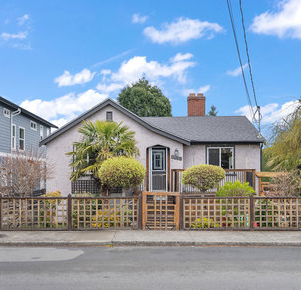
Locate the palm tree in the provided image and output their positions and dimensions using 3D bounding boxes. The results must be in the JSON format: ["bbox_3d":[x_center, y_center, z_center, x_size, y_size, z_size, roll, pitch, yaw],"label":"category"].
[{"bbox_3d":[-1.806,0.806,16.600,2.800,3.500,2.700,0,-3,0],"label":"palm tree"}]

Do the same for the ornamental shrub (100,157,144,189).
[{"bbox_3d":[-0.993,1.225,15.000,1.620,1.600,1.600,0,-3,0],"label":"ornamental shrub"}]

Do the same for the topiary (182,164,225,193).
[{"bbox_3d":[1.923,1.561,15.200,1.530,1.700,1.500,0,-3,0],"label":"topiary"}]

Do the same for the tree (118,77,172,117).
[{"bbox_3d":[-0.497,-1.033,35.000,4.900,9.200,4.900,0,-3,0],"label":"tree"}]

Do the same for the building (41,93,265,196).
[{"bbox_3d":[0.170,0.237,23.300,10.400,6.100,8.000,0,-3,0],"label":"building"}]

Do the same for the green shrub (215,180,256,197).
[{"bbox_3d":[2.874,1.867,14.300,1.350,1.300,1.250,0,-3,0],"label":"green shrub"}]

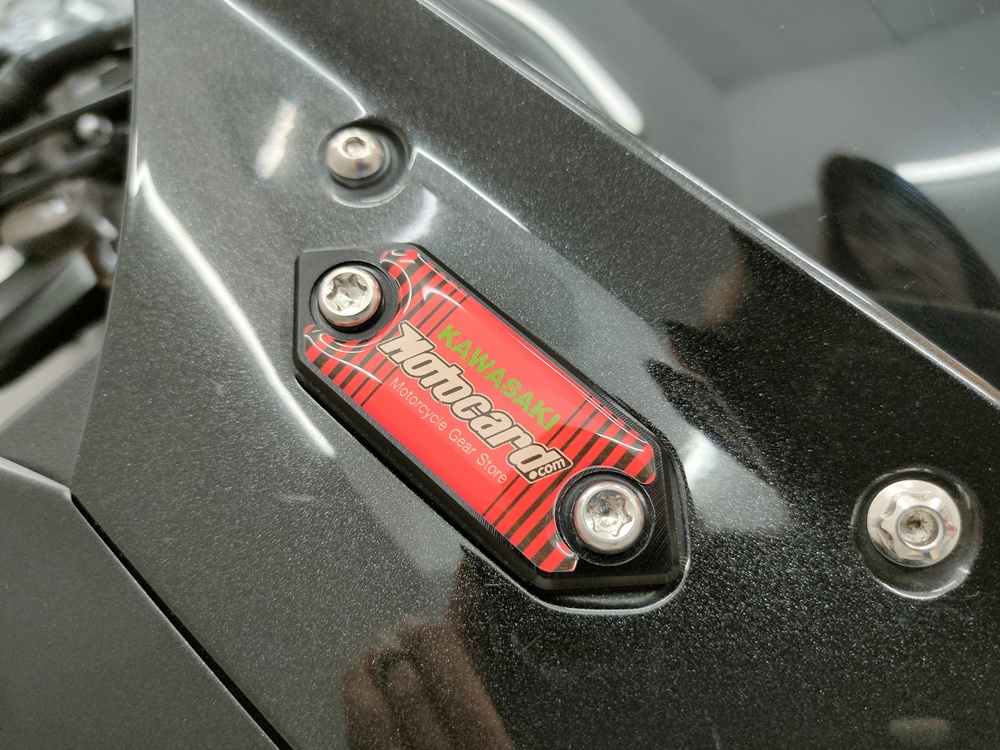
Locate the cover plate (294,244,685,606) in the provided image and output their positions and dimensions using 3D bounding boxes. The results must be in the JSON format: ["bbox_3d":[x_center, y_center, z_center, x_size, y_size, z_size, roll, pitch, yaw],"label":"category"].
[{"bbox_3d":[-0.004,0.005,0.138,0.077,0.007,0.027,40,80,16],"label":"cover plate"}]

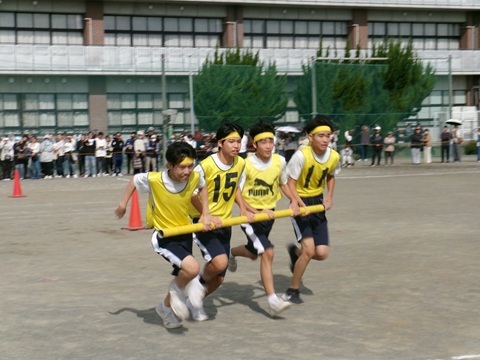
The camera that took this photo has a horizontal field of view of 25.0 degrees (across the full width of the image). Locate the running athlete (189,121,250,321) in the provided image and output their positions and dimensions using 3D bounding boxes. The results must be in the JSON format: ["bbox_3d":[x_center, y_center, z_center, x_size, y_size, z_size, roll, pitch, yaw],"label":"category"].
[{"bbox_3d":[-0.167,0.330,8.800,0.500,1.640,0.600,-3,3,-38],"label":"running athlete"}]

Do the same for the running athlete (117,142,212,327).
[{"bbox_3d":[-0.609,0.439,8.550,0.660,1.480,0.620,-3,3,-38],"label":"running athlete"}]

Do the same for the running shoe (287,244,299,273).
[{"bbox_3d":[0.496,0.711,9.800,0.100,0.280,0.120,0,-12,-37],"label":"running shoe"}]

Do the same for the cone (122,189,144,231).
[{"bbox_3d":[-1.718,0.479,17.850,0.390,0.690,0.390,-1,2,0],"label":"cone"}]

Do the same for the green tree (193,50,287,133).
[{"bbox_3d":[0.074,-3.562,52.622,4.500,5.650,4.300,-2,3,-11],"label":"green tree"}]

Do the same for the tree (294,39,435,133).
[{"bbox_3d":[6.386,-4.079,55.135,6.700,6.240,5.500,-2,3,-11],"label":"tree"}]

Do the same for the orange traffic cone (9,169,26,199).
[{"bbox_3d":[-5.660,0.089,27.500,0.390,0.700,0.390,1,4,45],"label":"orange traffic cone"}]

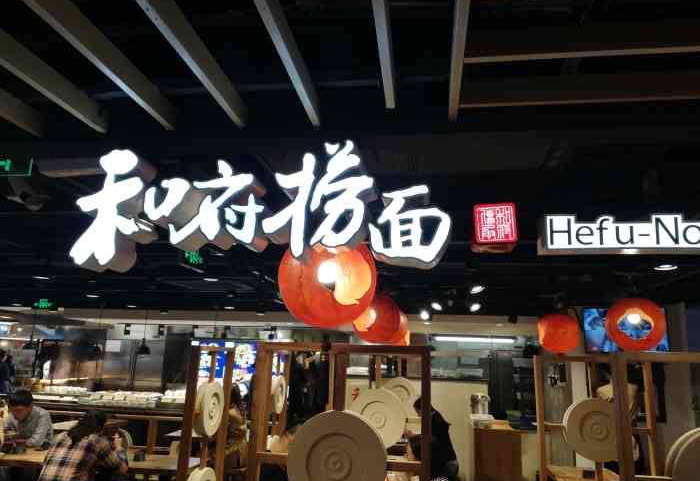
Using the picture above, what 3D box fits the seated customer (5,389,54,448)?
[{"bbox_3d":[-2.871,1.877,4.421,0.520,1.220,0.750,0,-13,8],"label":"seated customer"}]

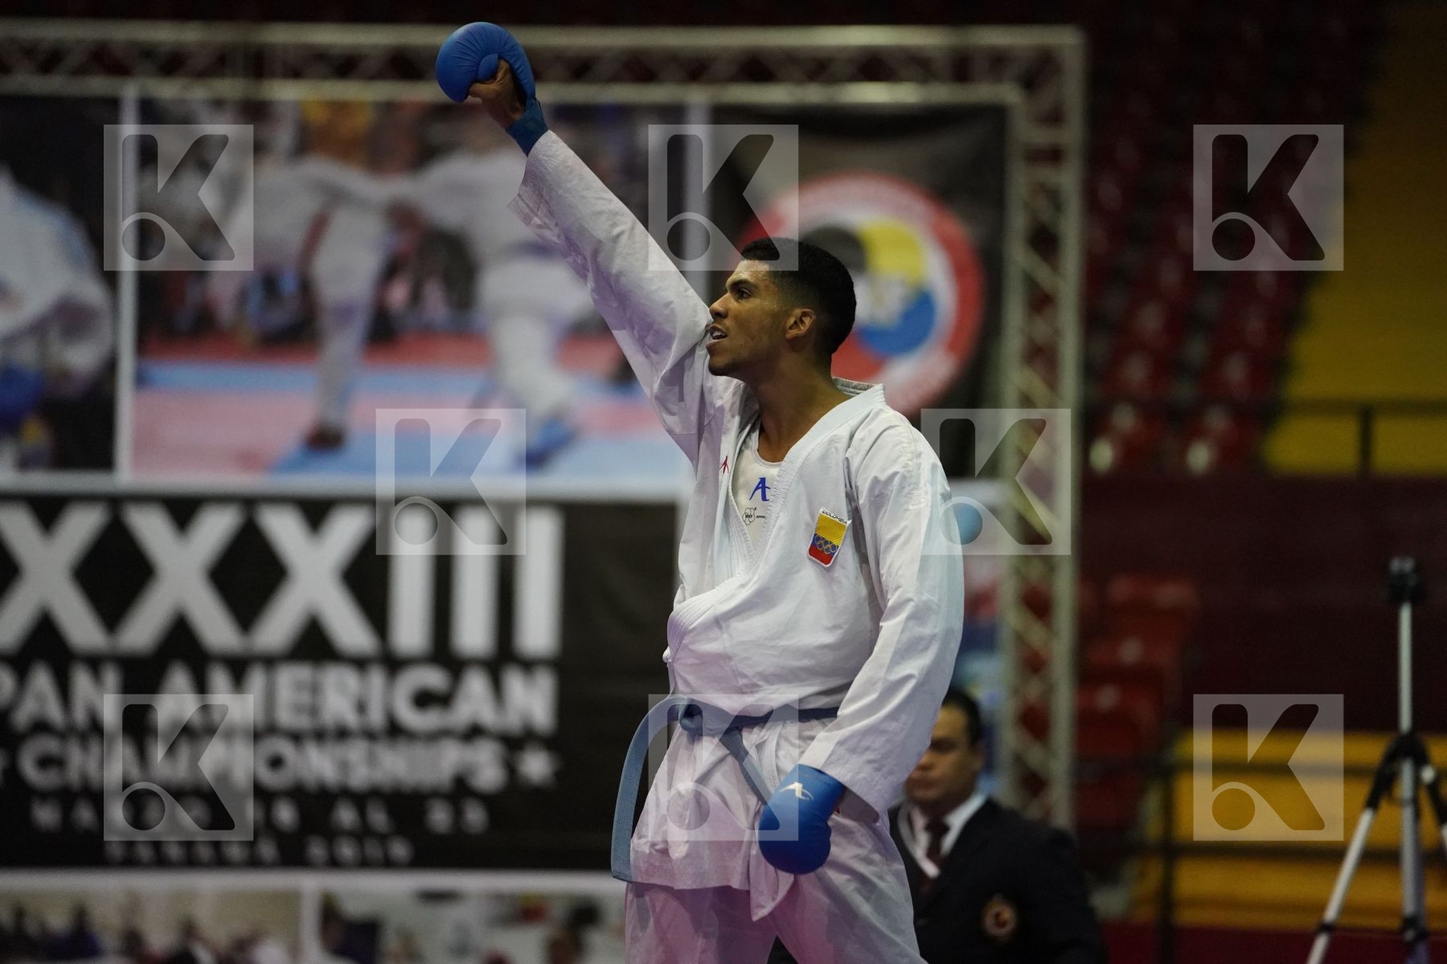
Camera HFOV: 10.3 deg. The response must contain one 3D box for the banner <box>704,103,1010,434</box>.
[{"bbox_3d":[0.446,-0.695,27.000,1.020,1.160,0.050,1,-3,-3],"label":"banner"}]

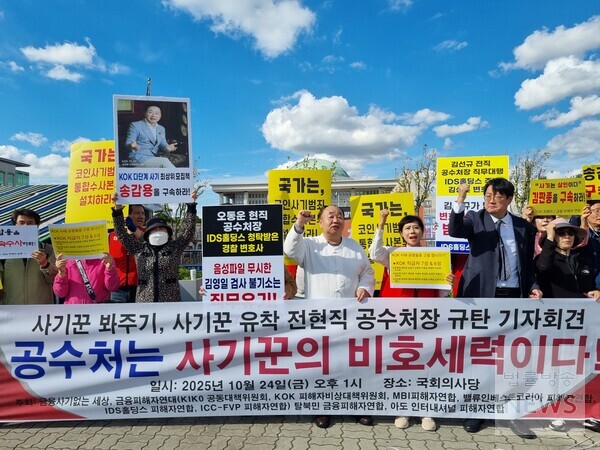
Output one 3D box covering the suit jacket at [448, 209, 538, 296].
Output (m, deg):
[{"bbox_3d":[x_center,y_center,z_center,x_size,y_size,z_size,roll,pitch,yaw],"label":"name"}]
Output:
[{"bbox_3d":[1.417,0.253,3.300,0.660,0.750,0.380,0,0,9],"label":"suit jacket"}]

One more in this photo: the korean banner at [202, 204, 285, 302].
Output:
[{"bbox_3d":[-0.424,0.302,3.400,0.600,0.880,0.020,0,-5,0],"label":"korean banner"}]

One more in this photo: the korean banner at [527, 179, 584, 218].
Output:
[{"bbox_3d":[2.002,-0.214,3.500,0.430,0.290,0.020,-2,-7,9],"label":"korean banner"}]

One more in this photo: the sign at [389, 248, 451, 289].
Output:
[{"bbox_3d":[0.859,0.310,3.200,0.430,0.300,0.020,-1,-9,3],"label":"sign"}]

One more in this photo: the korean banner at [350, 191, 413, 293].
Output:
[{"bbox_3d":[0.778,0.161,4.150,0.595,0.880,0.020,-4,-2,0],"label":"korean banner"}]

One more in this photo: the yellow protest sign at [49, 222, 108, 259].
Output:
[{"bbox_3d":[-1.663,0.113,3.400,0.430,0.300,0.020,-4,2,5],"label":"yellow protest sign"}]

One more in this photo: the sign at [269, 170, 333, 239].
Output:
[{"bbox_3d":[0.003,-0.064,4.150,0.585,0.880,0.020,0,-3,0],"label":"sign"}]

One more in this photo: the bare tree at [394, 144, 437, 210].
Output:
[{"bbox_3d":[3.050,-0.300,12.000,1.300,3.700,1.300,0,0,0],"label":"bare tree"}]

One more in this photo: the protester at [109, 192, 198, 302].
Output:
[{"bbox_3d":[-1.160,0.640,3.580,0.690,1.810,0.480,0,0,-6],"label":"protester"}]

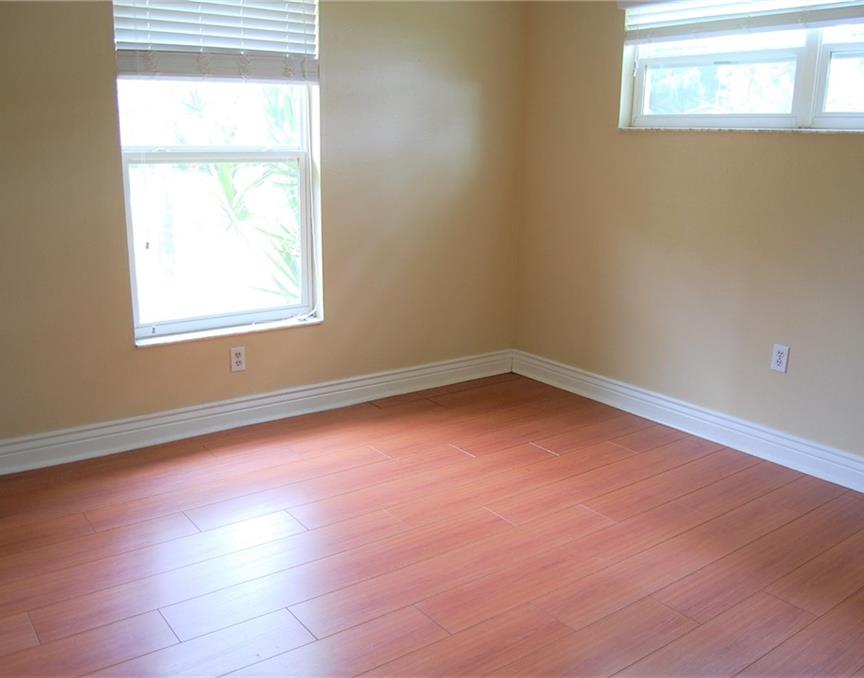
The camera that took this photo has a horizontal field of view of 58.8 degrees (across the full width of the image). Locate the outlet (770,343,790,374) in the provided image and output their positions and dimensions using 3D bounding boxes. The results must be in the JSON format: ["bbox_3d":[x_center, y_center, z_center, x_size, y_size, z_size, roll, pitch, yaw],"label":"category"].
[{"bbox_3d":[1.546,0.089,3.402,0.010,0.115,0.071,-9,17,-36],"label":"outlet"}]

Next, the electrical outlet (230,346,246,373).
[{"bbox_3d":[-0.932,0.100,3.697,0.071,0.115,0.010,-9,17,-36],"label":"electrical outlet"}]

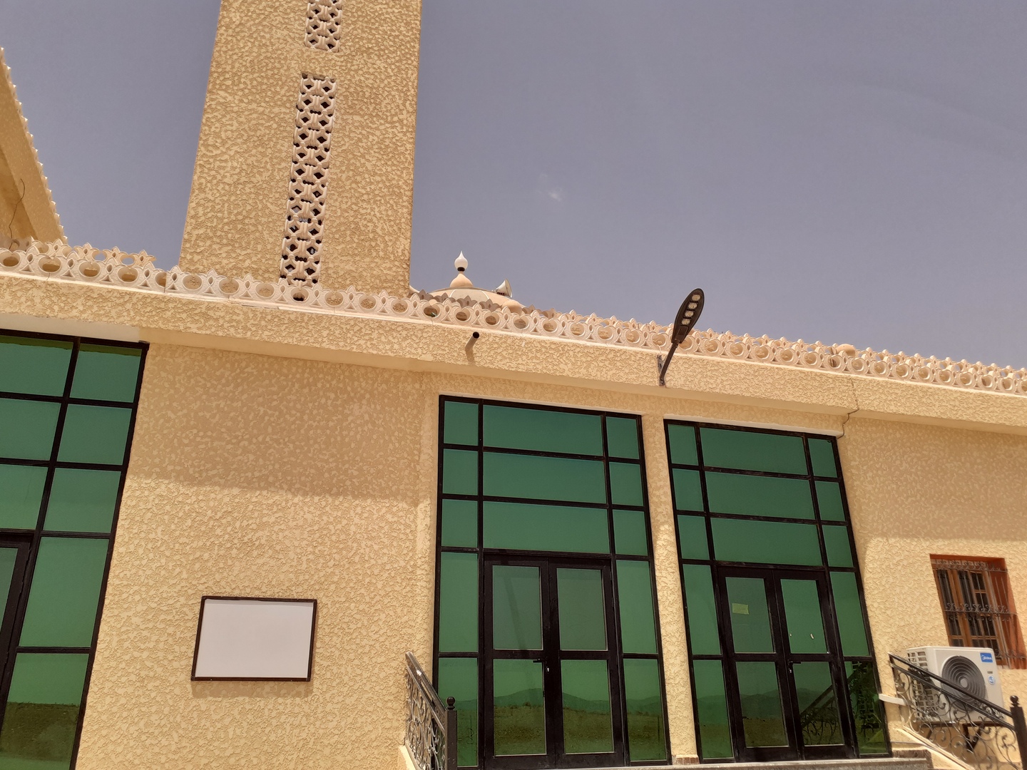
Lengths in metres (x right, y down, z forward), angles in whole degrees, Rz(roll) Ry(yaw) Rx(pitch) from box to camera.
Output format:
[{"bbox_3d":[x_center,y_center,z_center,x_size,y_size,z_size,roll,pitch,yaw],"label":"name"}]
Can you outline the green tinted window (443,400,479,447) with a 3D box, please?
[{"bbox_3d":[-0.568,0.425,8.782,0.390,0.494,0.050,6,-24,-17],"label":"green tinted window"}]

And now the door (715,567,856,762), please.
[{"bbox_3d":[3.178,3.219,9.368,1.551,2.125,0.080,6,-24,-16],"label":"door"}]

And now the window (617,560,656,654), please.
[{"bbox_3d":[1.394,2.507,9.070,0.420,1.015,0.050,6,-24,-16],"label":"window"}]

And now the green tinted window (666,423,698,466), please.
[{"bbox_3d":[2.031,0.719,9.576,0.359,0.499,0.050,6,-24,-17],"label":"green tinted window"}]

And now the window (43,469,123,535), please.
[{"bbox_3d":[-3.929,1.056,7.318,0.554,0.582,0.050,6,-24,-17],"label":"window"}]

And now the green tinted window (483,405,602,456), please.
[{"bbox_3d":[0.353,0.533,9.282,1.458,0.503,0.050,6,-25,-16],"label":"green tinted window"}]

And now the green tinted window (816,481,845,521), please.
[{"bbox_3d":[3.996,1.464,10.111,0.363,0.500,0.050,6,-25,-16],"label":"green tinted window"}]

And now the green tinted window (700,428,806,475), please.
[{"bbox_3d":[3.027,0.837,10.059,1.478,0.503,0.050,6,-25,-16],"label":"green tinted window"}]

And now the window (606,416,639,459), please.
[{"bbox_3d":[1.311,0.636,9.563,0.398,0.503,0.050,6,-25,-16],"label":"window"}]

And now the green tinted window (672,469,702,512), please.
[{"bbox_3d":[2.089,1.258,9.552,0.358,0.500,0.050,6,-25,-16],"label":"green tinted window"}]

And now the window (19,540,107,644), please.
[{"bbox_3d":[-3.909,1.803,7.001,0.553,0.935,0.050,6,-24,-17],"label":"window"}]

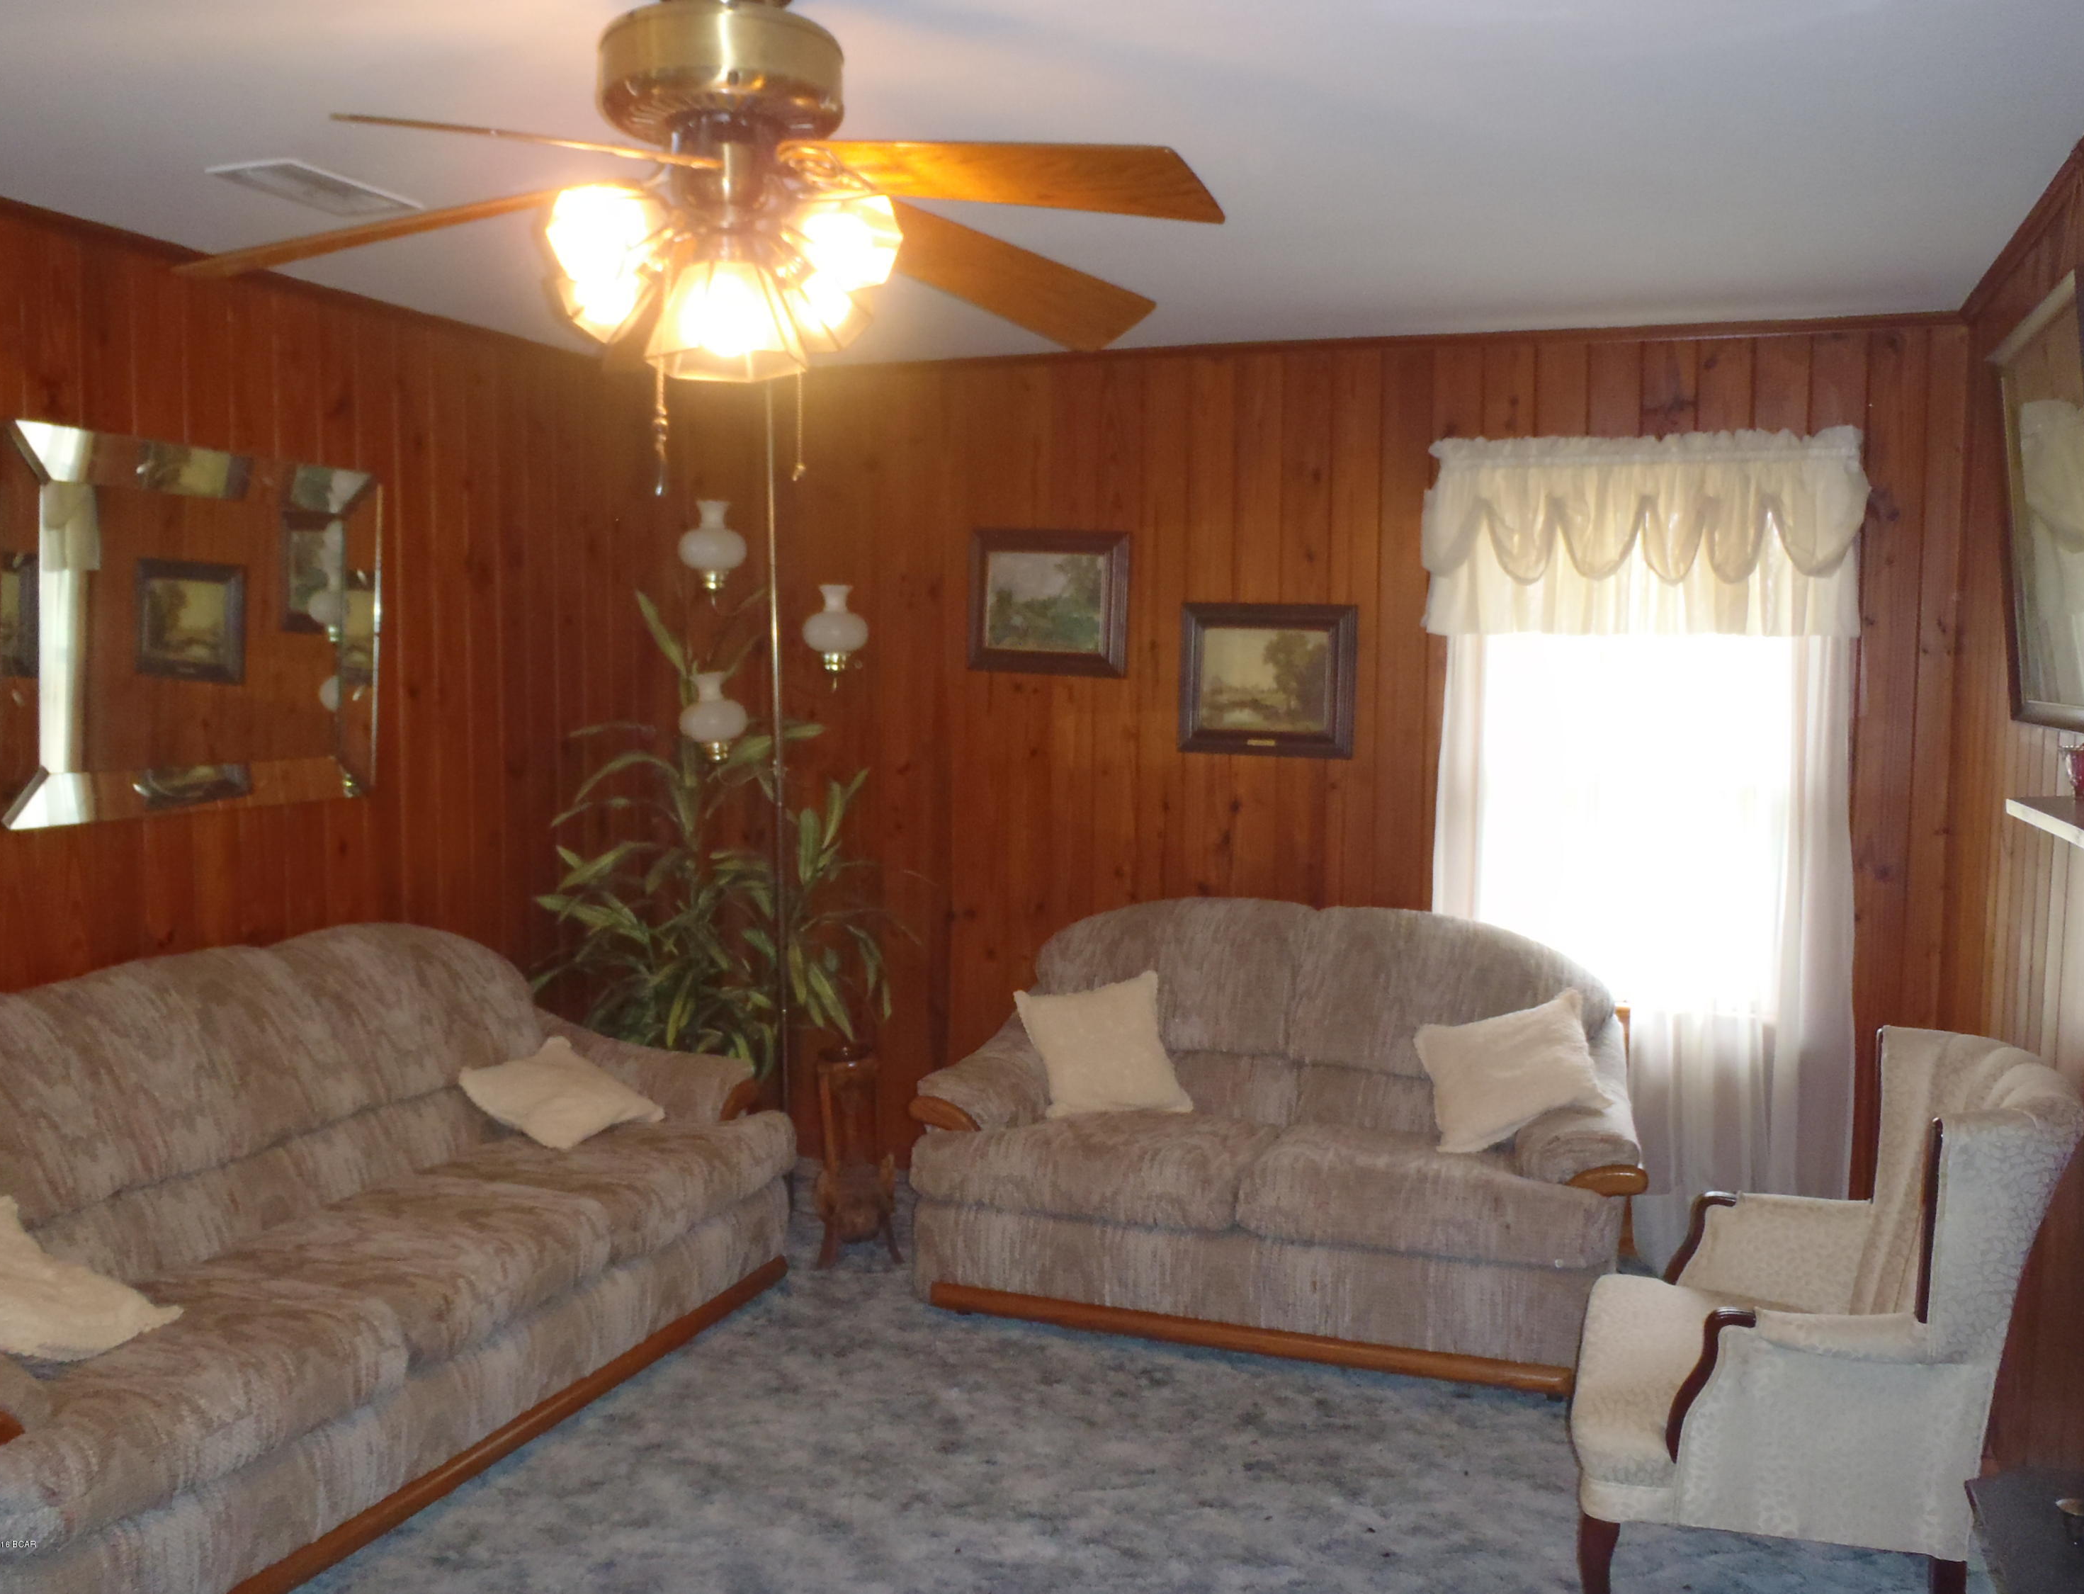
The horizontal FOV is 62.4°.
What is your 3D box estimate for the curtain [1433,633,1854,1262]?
[{"bbox_3d":[1.527,0.324,4.417,1.020,1.800,0.100,2,5,21],"label":"curtain"}]

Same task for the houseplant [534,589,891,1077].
[{"bbox_3d":[-0.906,0.288,4.891,0.920,1.770,0.820,2,5,21],"label":"houseplant"}]

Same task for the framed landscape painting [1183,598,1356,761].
[{"bbox_3d":[0.628,-0.322,4.764,0.488,0.415,0.040,2,5,21],"label":"framed landscape painting"}]

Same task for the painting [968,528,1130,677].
[{"bbox_3d":[0.019,-0.560,4.982,0.480,0.410,0.040,2,5,21],"label":"painting"}]

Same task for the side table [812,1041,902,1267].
[{"bbox_3d":[-0.482,0.928,4.512,0.240,0.570,0.240,2,5,21],"label":"side table"}]

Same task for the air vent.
[{"bbox_3d":[-1.357,-1.130,3.228,0.195,0.025,0.345,2,5,21],"label":"air vent"}]

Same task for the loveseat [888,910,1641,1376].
[{"bbox_3d":[0.604,0.772,4.267,1.700,0.940,0.950,2,5,21],"label":"loveseat"}]

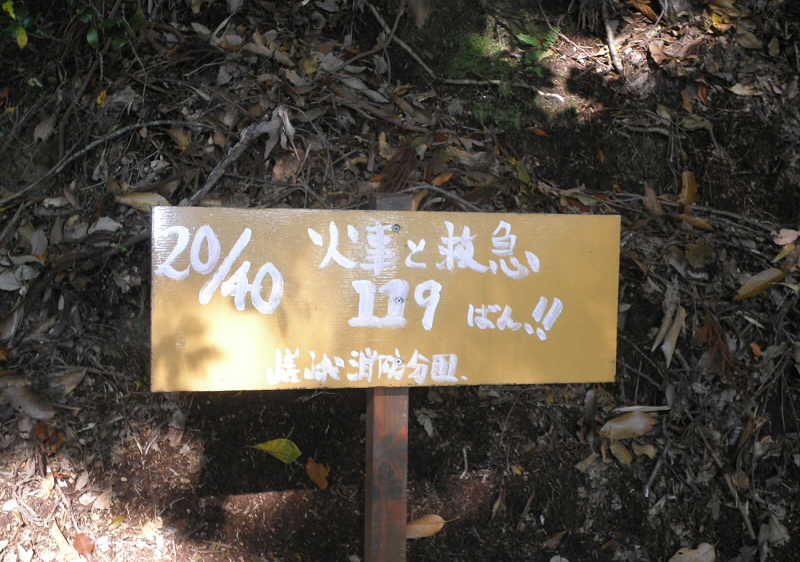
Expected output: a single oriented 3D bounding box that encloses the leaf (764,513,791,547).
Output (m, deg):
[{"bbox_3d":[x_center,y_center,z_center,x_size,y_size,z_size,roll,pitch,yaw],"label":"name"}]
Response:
[{"bbox_3d":[0.519,0.339,1.425,0.036,0.046,0.018,-7,-27,-4],"label":"leaf"}]

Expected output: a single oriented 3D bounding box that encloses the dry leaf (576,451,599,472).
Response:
[{"bbox_3d":[0.265,0.254,1.473,0.039,0.015,0.010,-28,-24,-13],"label":"dry leaf"}]

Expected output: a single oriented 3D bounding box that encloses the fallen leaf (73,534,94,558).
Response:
[{"bbox_3d":[-0.421,0.355,1.395,0.025,0.038,0.007,-17,-35,-12],"label":"fallen leaf"}]

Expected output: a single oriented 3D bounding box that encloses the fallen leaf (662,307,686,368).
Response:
[{"bbox_3d":[0.453,0.088,1.703,0.019,0.124,0.018,21,-31,5],"label":"fallen leaf"}]

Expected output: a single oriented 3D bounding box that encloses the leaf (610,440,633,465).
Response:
[{"bbox_3d":[0.316,0.247,1.484,0.019,0.008,0.044,-24,57,-17],"label":"leaf"}]

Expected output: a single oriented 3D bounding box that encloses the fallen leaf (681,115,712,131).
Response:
[{"bbox_3d":[0.497,-0.264,1.735,0.051,0.027,0.014,6,-27,3],"label":"fallen leaf"}]

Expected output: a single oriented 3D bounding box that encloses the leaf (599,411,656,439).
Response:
[{"bbox_3d":[0.355,0.221,1.609,0.104,0.038,0.018,-13,-28,-16],"label":"leaf"}]

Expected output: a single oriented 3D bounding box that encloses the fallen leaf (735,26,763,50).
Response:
[{"bbox_3d":[0.612,-0.432,1.820,0.033,0.061,0.014,-38,-21,-17],"label":"fallen leaf"}]

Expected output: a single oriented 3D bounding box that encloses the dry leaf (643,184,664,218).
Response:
[{"bbox_3d":[0.452,-0.146,1.844,0.027,0.075,0.018,-11,-28,-15],"label":"dry leaf"}]

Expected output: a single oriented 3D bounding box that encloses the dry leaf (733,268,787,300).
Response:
[{"bbox_3d":[0.616,0.005,1.778,0.126,0.024,0.018,-25,-24,-21],"label":"dry leaf"}]

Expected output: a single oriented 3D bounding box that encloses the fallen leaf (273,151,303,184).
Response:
[{"bbox_3d":[-0.186,-0.203,1.783,0.040,0.071,0.015,32,-30,11],"label":"fallen leaf"}]

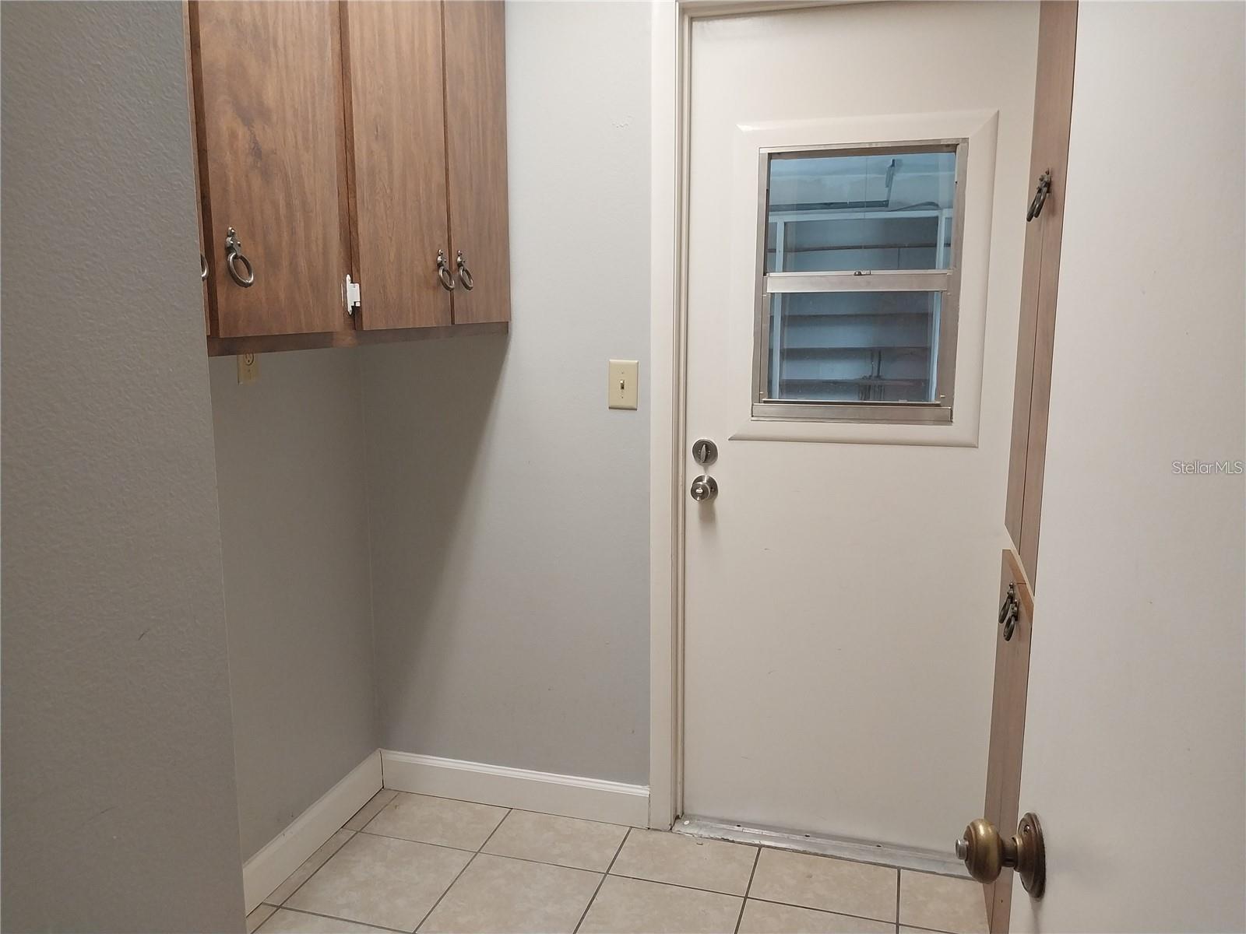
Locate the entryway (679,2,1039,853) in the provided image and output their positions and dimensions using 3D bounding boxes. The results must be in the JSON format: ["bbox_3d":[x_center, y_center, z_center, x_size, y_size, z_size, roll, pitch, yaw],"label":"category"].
[{"bbox_3d":[0.543,-0.052,2.232,0.800,1.987,0.044,2,9,15],"label":"entryway"}]

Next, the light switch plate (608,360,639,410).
[{"bbox_3d":[0.002,-0.198,2.278,0.071,0.117,0.012,2,9,15],"label":"light switch plate"}]

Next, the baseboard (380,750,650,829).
[{"bbox_3d":[-0.306,0.867,2.533,0.781,0.119,0.014,2,9,15],"label":"baseboard"}]

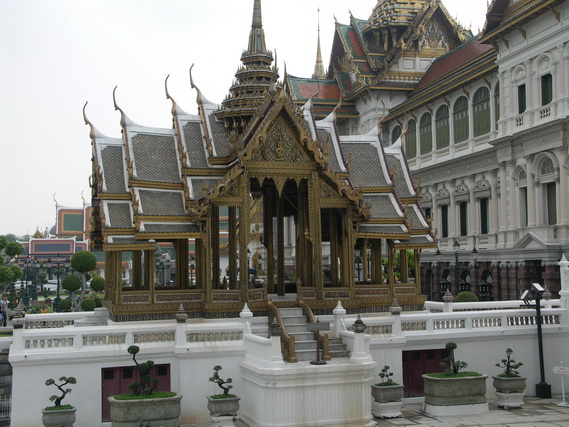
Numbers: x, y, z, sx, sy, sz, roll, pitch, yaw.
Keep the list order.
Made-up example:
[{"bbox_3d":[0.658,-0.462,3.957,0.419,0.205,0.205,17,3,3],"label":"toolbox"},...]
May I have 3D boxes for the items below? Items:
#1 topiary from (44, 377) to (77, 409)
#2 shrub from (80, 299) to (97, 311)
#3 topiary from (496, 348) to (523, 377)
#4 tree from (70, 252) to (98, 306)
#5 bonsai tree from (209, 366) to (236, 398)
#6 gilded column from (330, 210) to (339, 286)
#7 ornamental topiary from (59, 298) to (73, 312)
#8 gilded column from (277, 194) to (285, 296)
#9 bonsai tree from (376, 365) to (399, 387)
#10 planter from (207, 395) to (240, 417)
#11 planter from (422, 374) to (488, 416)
[{"bbox_3d":[-4.679,3.739,20.263,0.660,0.660,0.580,0,-3,-16],"label":"topiary"},{"bbox_3d":[-14.317,6.734,71.000,1.100,0.900,1.080,0,-3,-11],"label":"shrub"},{"bbox_3d":[5.583,3.697,24.069,0.640,0.680,0.560,0,-3,-16],"label":"topiary"},{"bbox_3d":[-14.300,4.696,69.011,1.814,4.126,1.750,0,-3,-10],"label":"tree"},{"bbox_3d":[-1.367,3.705,21.394,0.610,0.740,0.550,0,-3,-16],"label":"bonsai tree"},{"bbox_3d":[1.400,1.106,27.000,0.200,2.491,0.200,0,-2,-18],"label":"gilded column"},{"bbox_3d":[-16.030,6.734,71.000,1.020,1.020,1.020,0,-3,-16],"label":"ornamental topiary"},{"bbox_3d":[-0.107,0.901,28.080,0.210,3.000,0.210,0,-3,-16],"label":"gilded column"},{"bbox_3d":[2.499,3.975,23.665,0.420,0.500,0.370,0,-2,-18],"label":"bonsai tree"},{"bbox_3d":[-1.395,4.387,22.225,0.660,0.420,0.500,0,-2,-18],"label":"planter"},{"bbox_3d":[4.083,4.336,23.271,1.420,0.890,0.780,0,-3,-15],"label":"planter"}]

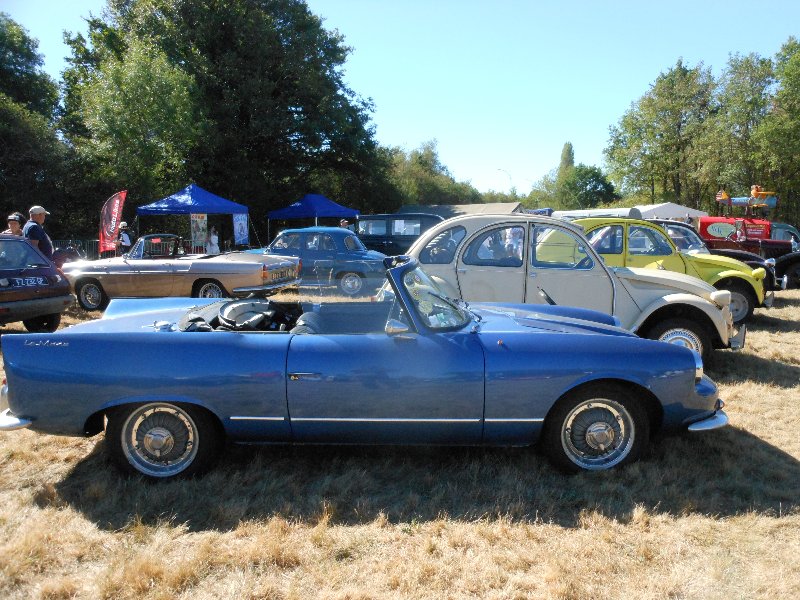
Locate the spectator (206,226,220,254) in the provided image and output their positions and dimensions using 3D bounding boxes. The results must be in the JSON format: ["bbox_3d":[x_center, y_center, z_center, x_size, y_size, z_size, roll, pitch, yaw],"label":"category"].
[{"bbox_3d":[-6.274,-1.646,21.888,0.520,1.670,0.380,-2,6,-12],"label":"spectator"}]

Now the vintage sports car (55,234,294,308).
[{"bbox_3d":[-3.989,-0.522,11.592,4.260,1.320,1.570,2,7,13],"label":"vintage sports car"}]

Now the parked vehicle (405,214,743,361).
[{"bbox_3d":[1.650,-0.140,6.930,3.830,1.600,1.480,2,7,25],"label":"parked vehicle"}]

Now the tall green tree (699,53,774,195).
[{"bbox_3d":[29.039,-13.076,55.869,7.500,15.990,7.500,0,7,0],"label":"tall green tree"}]

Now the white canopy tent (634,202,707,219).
[{"bbox_3d":[21.247,-6.225,52.575,5.200,3.150,8.000,1,7,10],"label":"white canopy tent"}]

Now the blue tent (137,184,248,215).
[{"bbox_3d":[-7.838,-2.757,24.671,3.050,3.250,3.050,2,7,27],"label":"blue tent"}]

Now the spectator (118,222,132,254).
[{"bbox_3d":[-8.718,-1.561,20.594,0.420,1.780,0.550,-4,7,-30],"label":"spectator"}]

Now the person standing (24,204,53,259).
[{"bbox_3d":[-5.422,-0.518,9.704,0.420,1.760,0.520,-1,7,-10],"label":"person standing"}]

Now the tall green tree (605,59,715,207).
[{"bbox_3d":[24.249,-13.854,60.885,10.200,16.800,9.500,-1,6,0],"label":"tall green tree"}]

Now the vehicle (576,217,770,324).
[{"bbox_3d":[3.729,-0.511,10.218,3.830,1.600,1.480,2,7,20],"label":"vehicle"}]

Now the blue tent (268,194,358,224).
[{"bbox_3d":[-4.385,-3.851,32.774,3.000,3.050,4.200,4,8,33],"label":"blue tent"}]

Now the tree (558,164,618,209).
[{"bbox_3d":[24.607,-12.926,84.073,8.000,9.200,8.000,0,7,0],"label":"tree"}]

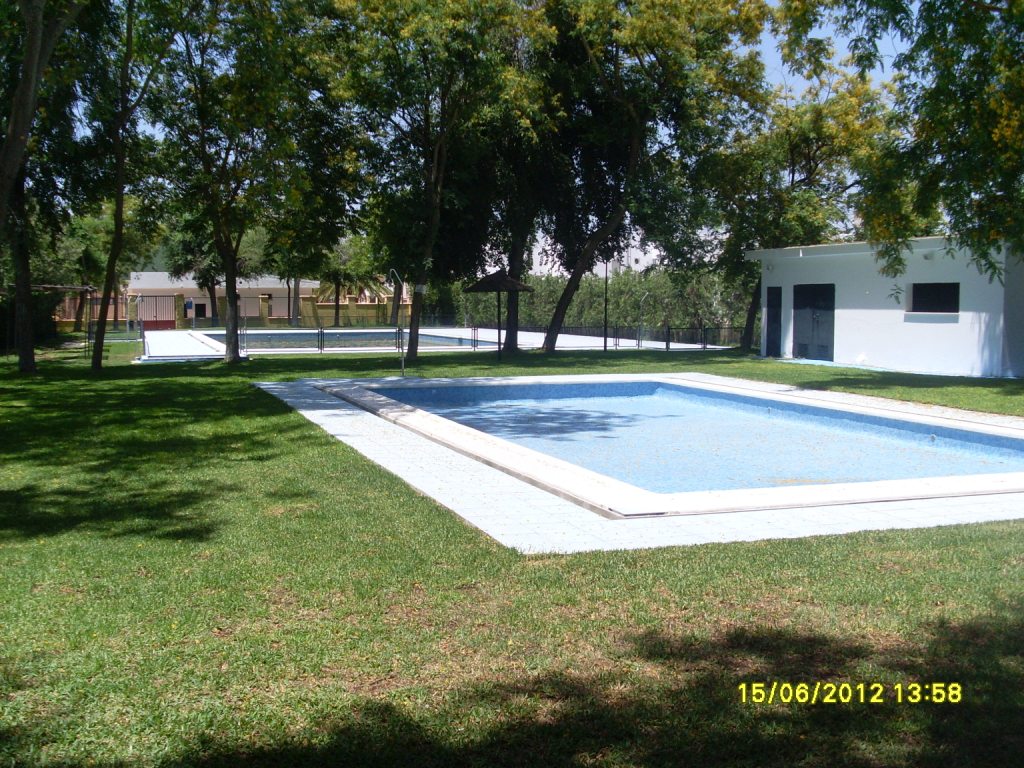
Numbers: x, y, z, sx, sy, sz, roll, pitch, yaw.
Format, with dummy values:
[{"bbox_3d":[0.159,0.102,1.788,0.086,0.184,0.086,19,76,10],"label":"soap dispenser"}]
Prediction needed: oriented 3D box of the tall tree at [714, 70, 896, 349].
[{"bbox_3d":[9.100,-5.550,35.300,5.800,8.900,5.300,0,4,0],"label":"tall tree"}]

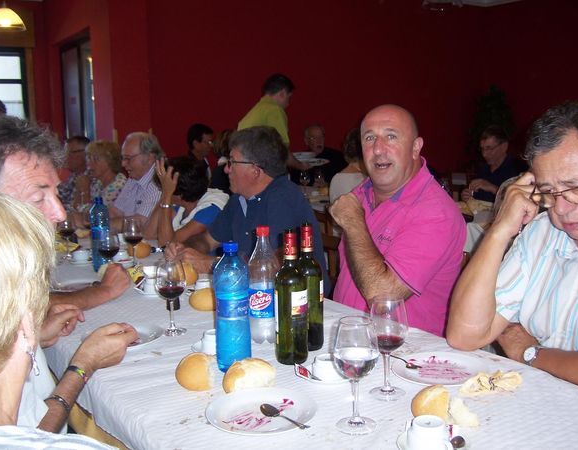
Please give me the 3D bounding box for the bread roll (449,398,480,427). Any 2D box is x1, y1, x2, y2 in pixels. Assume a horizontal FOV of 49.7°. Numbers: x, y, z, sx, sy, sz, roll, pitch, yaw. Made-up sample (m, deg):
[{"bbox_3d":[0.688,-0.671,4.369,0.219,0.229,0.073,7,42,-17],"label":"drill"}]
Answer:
[{"bbox_3d":[0.309,0.329,1.100,0.055,0.038,0.055,-1,8,0],"label":"bread roll"}]

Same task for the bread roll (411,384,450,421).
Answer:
[{"bbox_3d":[0.252,0.318,1.110,0.072,0.058,0.075,-1,8,0],"label":"bread roll"}]

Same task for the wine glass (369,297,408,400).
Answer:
[{"bbox_3d":[0.194,0.239,1.208,0.075,0.187,0.075,-1,8,0],"label":"wine glass"}]

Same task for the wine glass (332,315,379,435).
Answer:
[{"bbox_3d":[0.123,0.273,1.145,0.087,0.201,0.087,-1,8,0],"label":"wine glass"}]

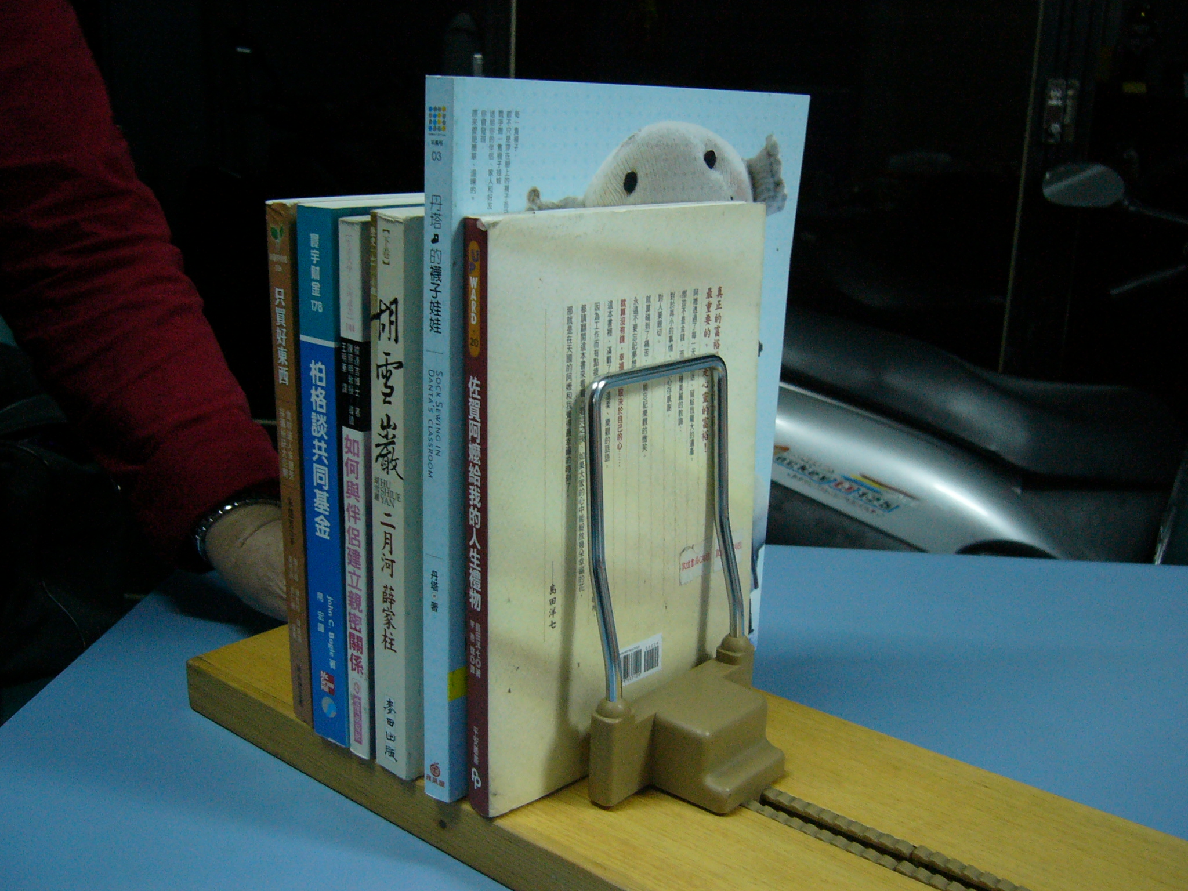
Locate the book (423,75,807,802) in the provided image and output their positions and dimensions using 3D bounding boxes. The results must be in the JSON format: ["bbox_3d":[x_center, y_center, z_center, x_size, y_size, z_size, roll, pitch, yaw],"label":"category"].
[{"bbox_3d":[0.012,-0.008,0.472,0.014,0.255,0.186,18,22,42],"label":"book"}]

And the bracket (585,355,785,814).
[{"bbox_3d":[0.045,0.049,0.449,0.053,0.156,0.105,13,19,39],"label":"bracket"}]

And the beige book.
[{"bbox_3d":[0.012,0.018,0.457,0.013,0.211,0.145,15,20,43],"label":"beige book"}]

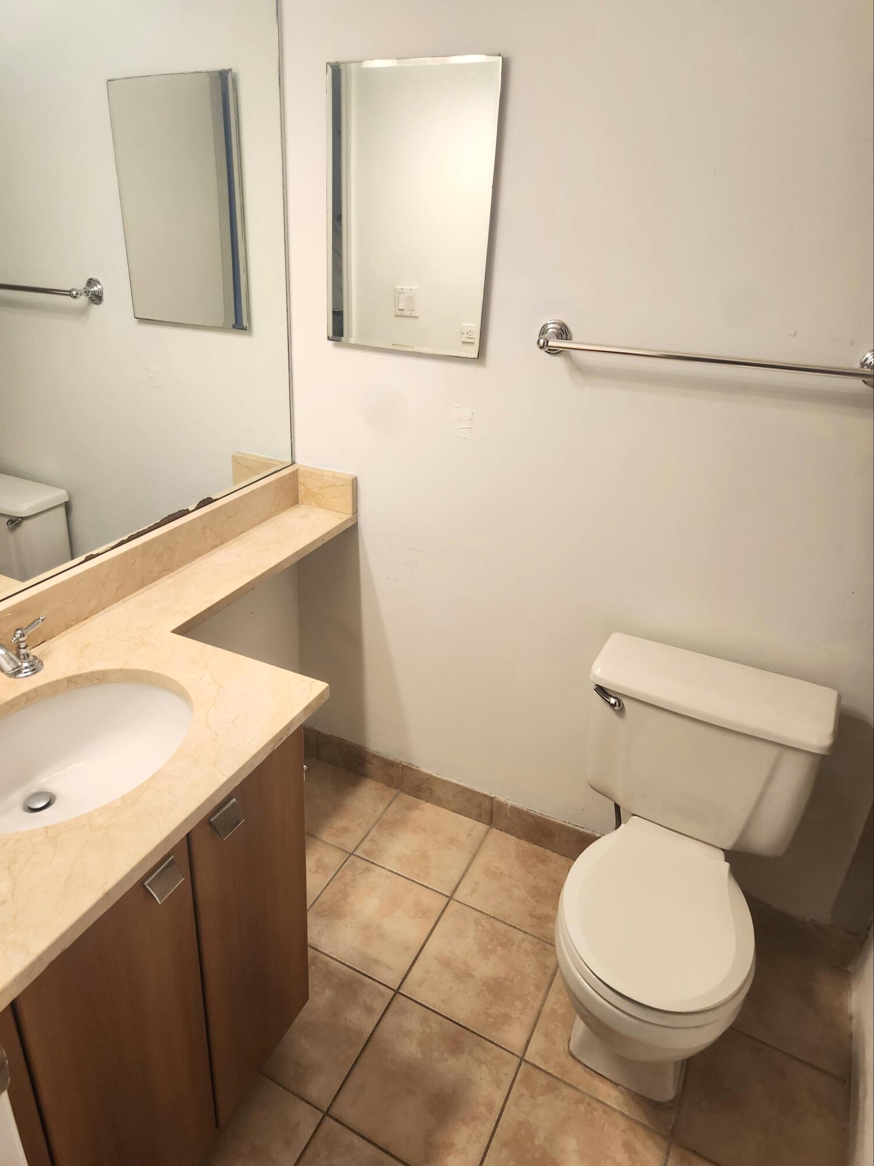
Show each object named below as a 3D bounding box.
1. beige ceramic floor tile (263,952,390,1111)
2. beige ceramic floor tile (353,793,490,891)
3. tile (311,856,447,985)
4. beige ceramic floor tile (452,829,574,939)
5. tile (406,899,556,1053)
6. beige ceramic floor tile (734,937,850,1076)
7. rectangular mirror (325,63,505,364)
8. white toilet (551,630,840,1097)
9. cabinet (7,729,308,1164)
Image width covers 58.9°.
[{"bbox_3d":[-0.301,0.983,1.752,0.307,0.012,0.298,16,30,22],"label":"beige ceramic floor tile"},{"bbox_3d":[-0.033,0.751,2.236,0.307,0.012,0.273,16,30,22],"label":"beige ceramic floor tile"},{"bbox_3d":[-0.164,0.865,1.999,0.307,0.012,0.298,16,30,22],"label":"tile"},{"bbox_3d":[0.250,0.834,2.122,0.307,0.012,0.278,16,30,22],"label":"beige ceramic floor tile"},{"bbox_3d":[0.117,0.948,1.883,0.307,0.012,0.298,16,30,22],"label":"tile"},{"bbox_3d":[0.820,1.000,1.891,0.320,0.012,0.289,16,30,22],"label":"beige ceramic floor tile"},{"bbox_3d":[-0.063,-0.794,1.674,0.392,0.560,0.025,16,30,20],"label":"rectangular mirror"},{"bbox_3d":[0.479,0.646,1.681,0.485,0.760,0.660,16,30,20],"label":"white toilet"},{"bbox_3d":[-0.639,0.651,1.426,0.535,0.830,0.660,16,30,20],"label":"cabinet"}]

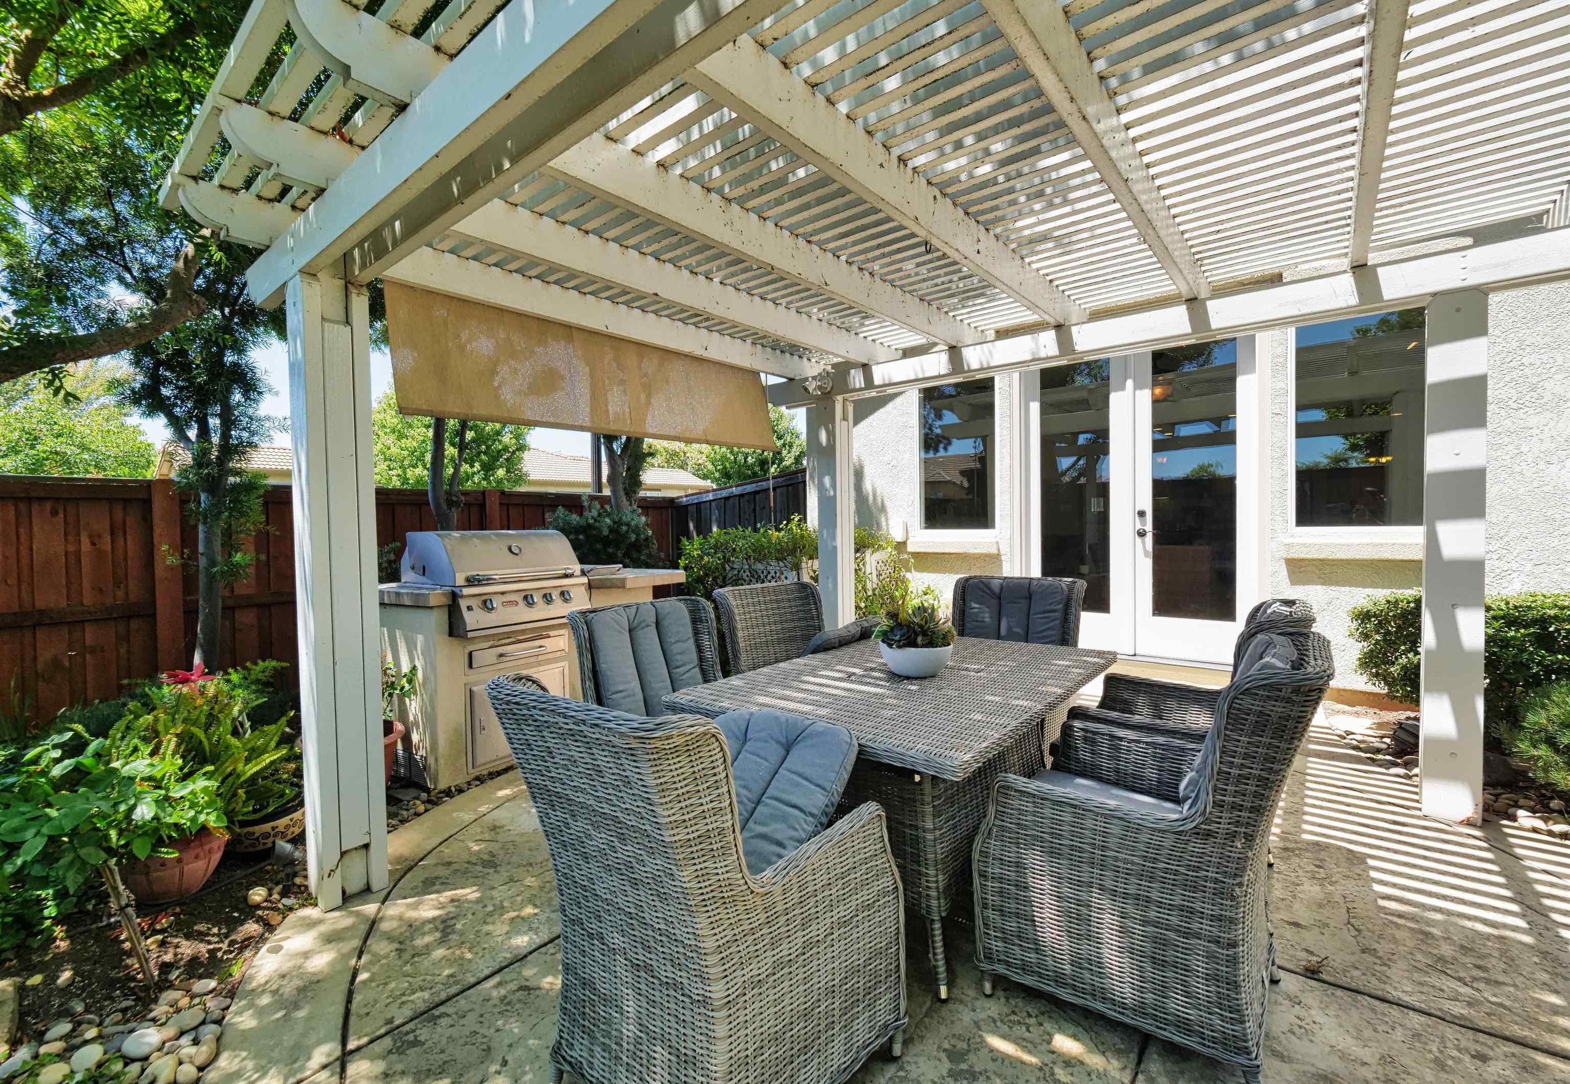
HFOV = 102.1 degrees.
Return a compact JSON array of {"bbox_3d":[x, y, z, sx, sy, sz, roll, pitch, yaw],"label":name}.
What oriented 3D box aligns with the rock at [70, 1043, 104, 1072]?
[{"bbox_3d":[-1.659,1.228,1.511,0.095,0.037,0.056,0,2,41],"label":"rock"}]

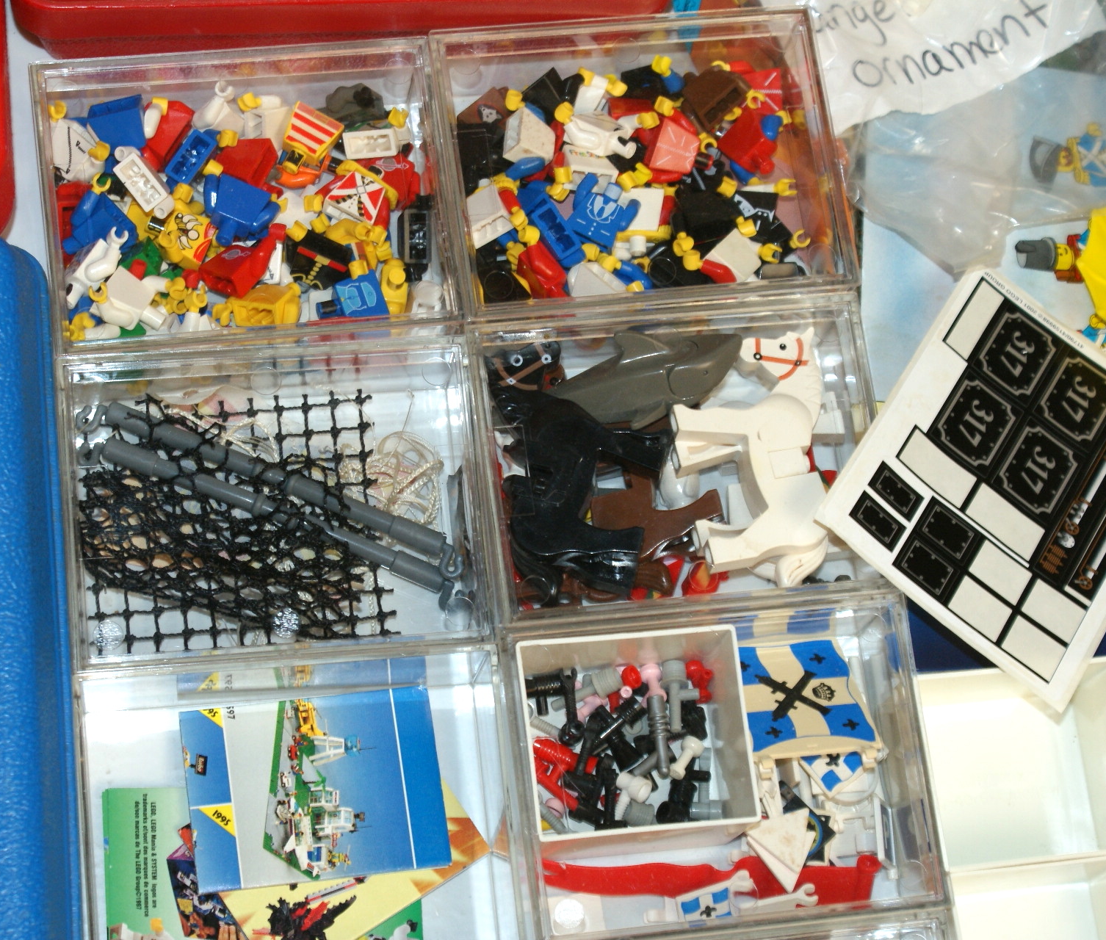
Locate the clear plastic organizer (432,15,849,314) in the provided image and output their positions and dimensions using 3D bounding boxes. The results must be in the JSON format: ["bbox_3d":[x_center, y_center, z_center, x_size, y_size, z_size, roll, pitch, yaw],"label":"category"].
[{"bbox_3d":[0.023,-0.082,0.852,0.112,0.046,0.086,-5,75,-9],"label":"clear plastic organizer"}]

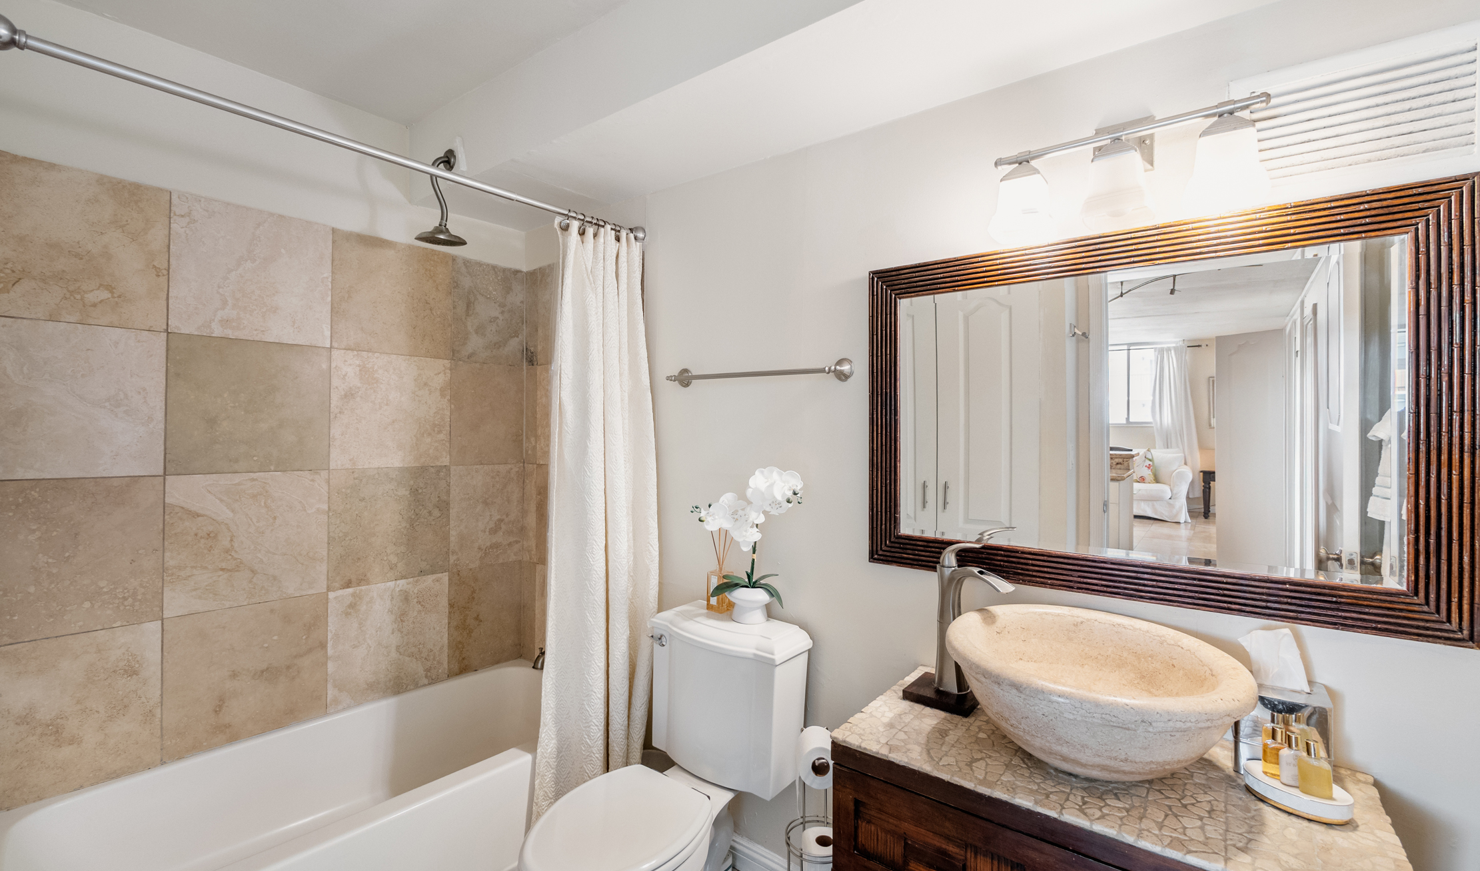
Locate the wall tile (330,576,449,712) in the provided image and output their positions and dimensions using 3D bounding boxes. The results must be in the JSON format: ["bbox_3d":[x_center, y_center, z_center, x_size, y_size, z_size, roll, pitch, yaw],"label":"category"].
[{"bbox_3d":[-1.282,0.745,2.206,0.012,0.411,0.399,0,0,41],"label":"wall tile"}]

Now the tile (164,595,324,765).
[{"bbox_3d":[-1.526,0.734,1.871,0.012,0.408,0.402,0,0,42],"label":"tile"}]

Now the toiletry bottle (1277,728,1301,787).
[{"bbox_3d":[0.941,0.548,1.015,0.039,0.083,0.026,0,0,35],"label":"toiletry bottle"}]

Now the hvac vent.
[{"bbox_3d":[1.112,-0.572,1.087,0.348,0.261,0.020,0,0,35],"label":"hvac vent"}]

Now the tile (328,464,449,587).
[{"bbox_3d":[-1.278,0.328,2.207,0.012,0.418,0.399,0,0,41],"label":"tile"}]

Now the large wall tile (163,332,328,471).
[{"bbox_3d":[-1.511,-0.087,1.863,0.015,0.408,0.402,0,0,40],"label":"large wall tile"}]

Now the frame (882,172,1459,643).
[{"bbox_3d":[0.797,-0.046,1.312,1.070,0.787,0.040,0,0,35],"label":"frame"}]

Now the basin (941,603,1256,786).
[{"bbox_3d":[0.646,0.500,1.126,0.476,0.199,0.468,0,0,35],"label":"basin"}]

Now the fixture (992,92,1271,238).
[{"bbox_3d":[0.789,-0.561,1.253,0.485,0.220,0.150,0,0,35],"label":"fixture"}]

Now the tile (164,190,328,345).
[{"bbox_3d":[-1.508,-0.495,1.864,0.015,0.408,0.402,0,0,40],"label":"tile"}]

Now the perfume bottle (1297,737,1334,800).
[{"bbox_3d":[0.950,0.546,0.989,0.042,0.087,0.024,0,0,35],"label":"perfume bottle"}]

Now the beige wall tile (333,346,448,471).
[{"bbox_3d":[-1.275,-0.088,2.208,0.012,0.407,0.399,0,0,41],"label":"beige wall tile"}]

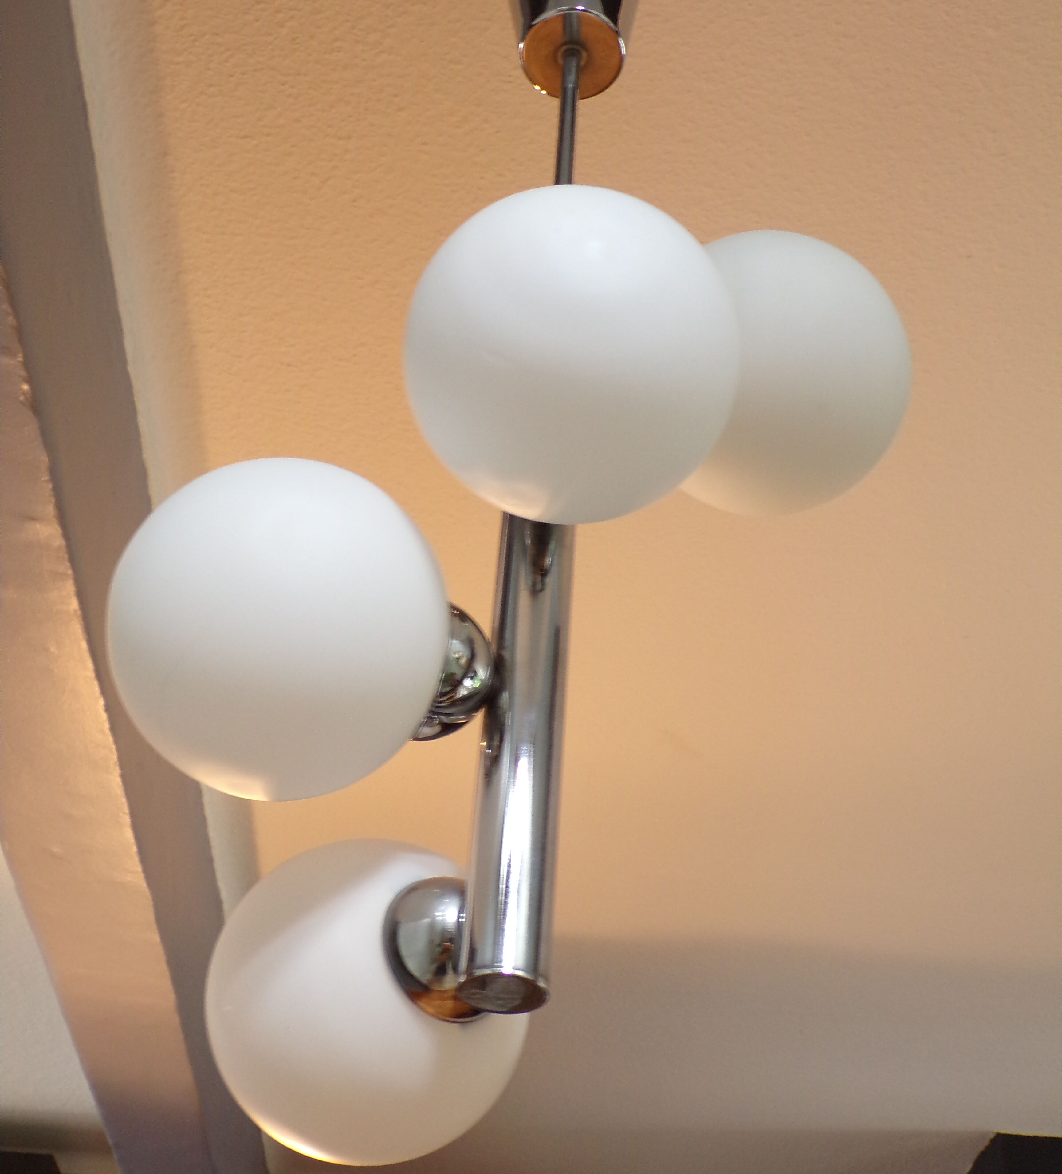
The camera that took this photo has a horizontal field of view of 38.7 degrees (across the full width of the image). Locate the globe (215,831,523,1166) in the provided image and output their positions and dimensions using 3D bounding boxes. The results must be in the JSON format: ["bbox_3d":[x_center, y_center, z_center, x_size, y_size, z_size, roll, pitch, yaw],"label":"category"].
[{"bbox_3d":[-0.075,0.188,0.693,0.145,0.145,0.145,4,-40,0],"label":"globe"}]

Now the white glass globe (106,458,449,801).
[{"bbox_3d":[-0.106,0.018,0.644,0.145,0.145,0.145,4,-40,0],"label":"white glass globe"}]

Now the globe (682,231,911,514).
[{"bbox_3d":[0.122,-0.109,0.783,0.145,0.145,0.145,4,-40,0],"label":"globe"}]

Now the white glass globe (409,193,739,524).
[{"bbox_3d":[0.017,-0.100,0.657,0.145,0.145,0.145,4,-40,0],"label":"white glass globe"}]

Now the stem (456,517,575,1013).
[{"bbox_3d":[0.000,0.016,0.713,0.036,0.374,0.036,4,-40,0],"label":"stem"}]

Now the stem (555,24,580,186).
[{"bbox_3d":[0.020,-0.247,0.935,0.011,0.310,0.011,4,-40,0],"label":"stem"}]

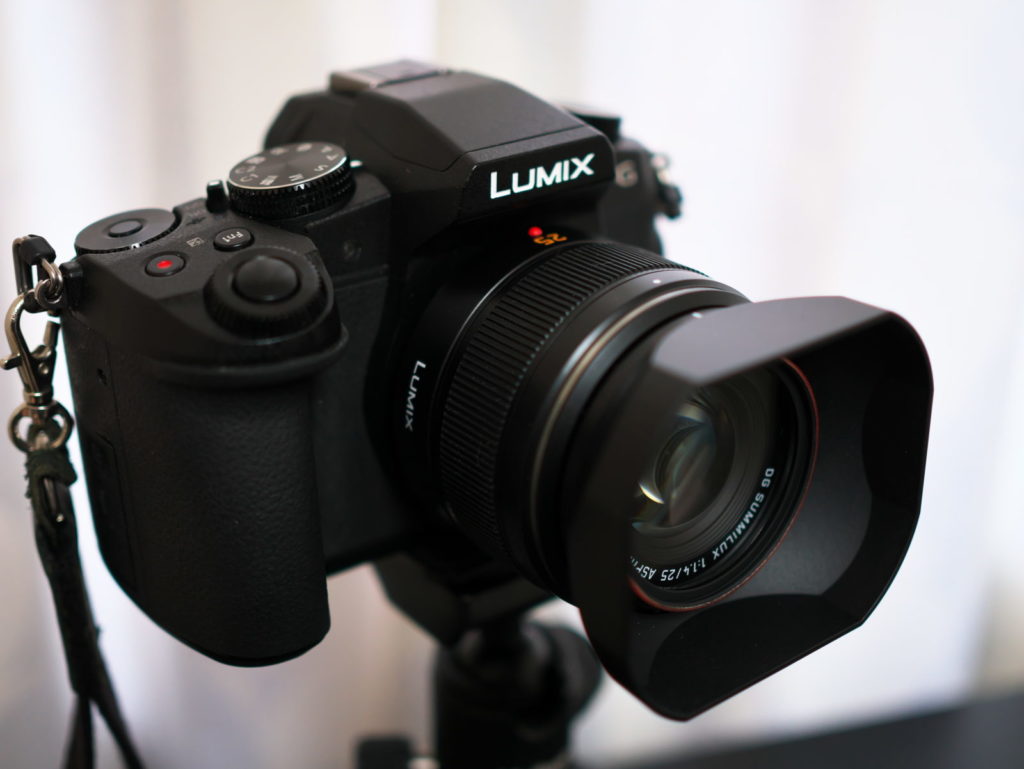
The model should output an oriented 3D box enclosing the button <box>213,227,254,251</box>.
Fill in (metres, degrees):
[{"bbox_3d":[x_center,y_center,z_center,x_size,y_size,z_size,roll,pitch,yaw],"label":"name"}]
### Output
[{"bbox_3d":[-0.049,-0.026,0.263,0.007,0.001,0.007,-3,33,2],"label":"button"}]

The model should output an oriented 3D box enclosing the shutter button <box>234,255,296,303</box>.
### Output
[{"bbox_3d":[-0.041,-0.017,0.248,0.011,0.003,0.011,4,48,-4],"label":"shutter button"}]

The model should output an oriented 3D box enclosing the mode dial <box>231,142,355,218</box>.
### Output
[{"bbox_3d":[-0.041,-0.038,0.276,0.023,0.006,0.023,-6,31,4],"label":"mode dial"}]

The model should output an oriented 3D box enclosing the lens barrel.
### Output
[{"bbox_3d":[0.025,0.011,0.274,0.073,0.063,0.072,-19,31,-33],"label":"lens barrel"}]

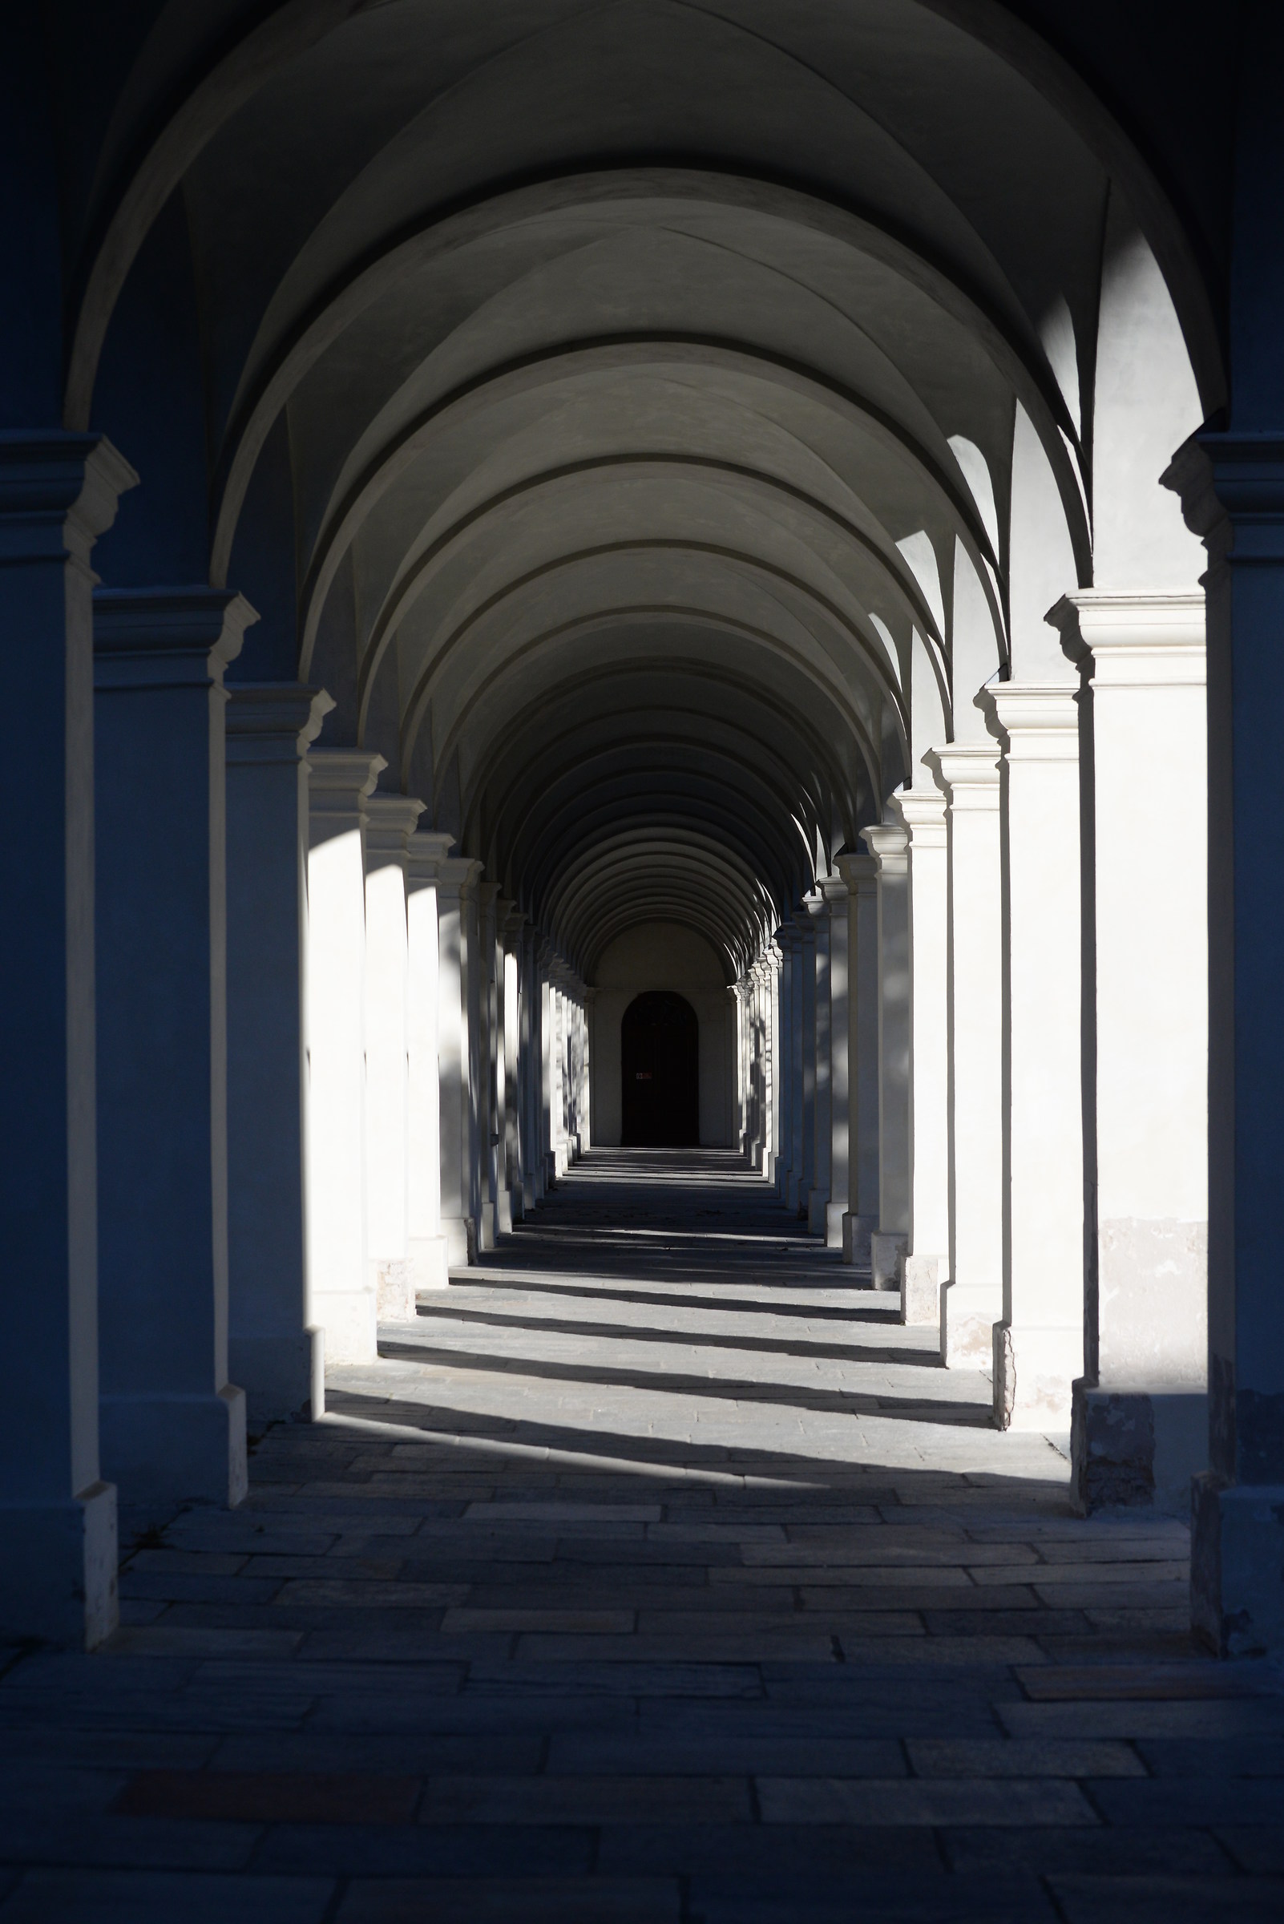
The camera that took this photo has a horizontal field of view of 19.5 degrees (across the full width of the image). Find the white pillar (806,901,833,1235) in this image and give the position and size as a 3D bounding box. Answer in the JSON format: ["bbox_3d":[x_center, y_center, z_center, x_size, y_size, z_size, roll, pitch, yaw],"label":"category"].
[{"bbox_3d":[1.854,0.960,35.162,0.630,3.168,0.630,0,-2,0],"label":"white pillar"}]

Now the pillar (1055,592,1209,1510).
[{"bbox_3d":[1.867,0.321,13.517,0.700,3.250,0.700,0,-2,0],"label":"pillar"}]

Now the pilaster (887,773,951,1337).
[{"bbox_3d":[1.921,0.611,23.201,0.700,3.250,0.700,0,-2,0],"label":"pilaster"}]

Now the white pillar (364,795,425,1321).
[{"bbox_3d":[-1.722,0.621,23.221,0.700,3.250,0.700,0,-2,0],"label":"white pillar"}]

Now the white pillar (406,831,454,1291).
[{"bbox_3d":[-1.704,0.717,26.449,0.700,3.250,0.700,0,-2,0],"label":"white pillar"}]

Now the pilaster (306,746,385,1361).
[{"bbox_3d":[-1.663,0.504,19.483,0.630,3.168,0.630,0,-2,0],"label":"pilaster"}]

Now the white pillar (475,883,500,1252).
[{"bbox_3d":[-1.540,0.877,32.301,0.630,3.168,0.630,0,-2,0],"label":"white pillar"}]

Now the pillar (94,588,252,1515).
[{"bbox_3d":[-1.683,0.317,13.068,0.630,3.168,0.630,0,-2,0],"label":"pillar"}]

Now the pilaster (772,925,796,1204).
[{"bbox_3d":[1.884,1.227,44.320,0.630,3.168,0.630,0,-2,0],"label":"pilaster"}]

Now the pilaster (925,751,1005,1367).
[{"bbox_3d":[1.903,0.514,19.973,0.700,3.250,0.700,0,-2,0],"label":"pilaster"}]

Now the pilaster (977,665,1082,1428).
[{"bbox_3d":[1.790,0.410,16.260,0.630,3.168,0.630,0,-2,0],"label":"pilaster"}]

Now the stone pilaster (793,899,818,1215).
[{"bbox_3d":[1.879,1.055,38.421,0.630,3.168,0.630,0,-2,0],"label":"stone pilaster"}]

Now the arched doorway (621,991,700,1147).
[{"bbox_3d":[0.394,2.246,78.454,1.623,3.262,0.300,0,-2,0],"label":"arched doorway"}]

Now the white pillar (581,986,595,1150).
[{"bbox_3d":[-1.426,2.214,76.481,0.700,3.250,0.700,0,-2,0],"label":"white pillar"}]

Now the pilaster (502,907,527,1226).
[{"bbox_3d":[-1.515,1.050,38.240,0.630,3.168,0.630,0,-2,0],"label":"pilaster"}]

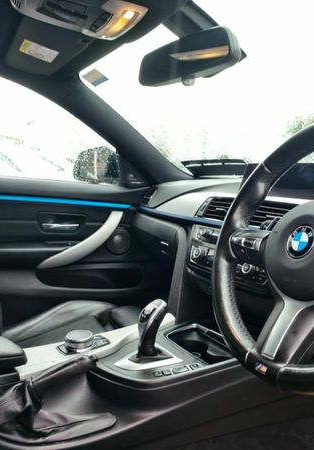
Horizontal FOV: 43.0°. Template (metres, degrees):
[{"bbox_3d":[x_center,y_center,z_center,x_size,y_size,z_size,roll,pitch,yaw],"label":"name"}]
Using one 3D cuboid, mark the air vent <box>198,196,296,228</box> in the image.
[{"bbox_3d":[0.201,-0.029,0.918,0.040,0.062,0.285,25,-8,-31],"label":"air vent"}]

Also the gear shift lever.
[{"bbox_3d":[-0.011,0.210,0.805,0.053,0.113,0.043,8,2,-27],"label":"gear shift lever"}]

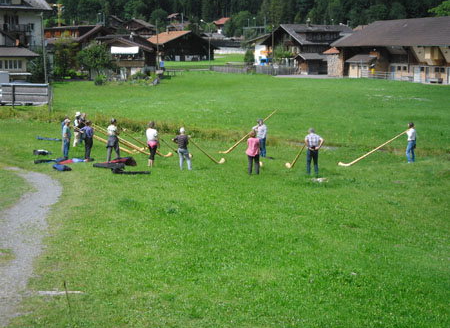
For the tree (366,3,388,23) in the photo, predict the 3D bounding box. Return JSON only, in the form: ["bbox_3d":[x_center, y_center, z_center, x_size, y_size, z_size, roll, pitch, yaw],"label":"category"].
[{"bbox_3d":[49.117,-47.829,310.000,7.000,8.000,6.800,0,7,0],"label":"tree"}]

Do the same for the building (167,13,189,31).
[{"bbox_3d":[-18.260,-54.203,370.000,8.200,7.000,8.500,-2,7,-17],"label":"building"}]

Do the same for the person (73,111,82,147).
[{"bbox_3d":[-7.386,-1.715,48.200,0.450,1.760,0.500,3,8,24],"label":"person"}]

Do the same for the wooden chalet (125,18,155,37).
[{"bbox_3d":[-26.494,-42.078,300.000,8.400,6.800,7.500,3,8,27],"label":"wooden chalet"}]

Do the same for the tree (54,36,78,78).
[{"bbox_3d":[-23.878,-15.931,145.000,3.600,6.200,3.600,0,7,0],"label":"tree"}]

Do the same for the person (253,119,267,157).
[{"bbox_3d":[1.556,-1.183,43.400,0.600,1.740,0.450,4,8,30],"label":"person"}]

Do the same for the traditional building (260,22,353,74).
[{"bbox_3d":[13.520,-18.320,154.000,13.000,8.300,10.200,-6,9,-38],"label":"traditional building"}]

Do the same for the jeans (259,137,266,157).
[{"bbox_3d":[1.699,-0.734,43.600,0.400,0.930,0.320,5,8,33],"label":"jeans"}]

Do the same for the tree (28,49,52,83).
[{"bbox_3d":[-23.578,-12.460,123.000,3.100,4.400,3.000,0,7,0],"label":"tree"}]

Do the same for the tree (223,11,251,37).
[{"bbox_3d":[4.361,-53.023,365.000,10.400,11.000,10.400,0,7,0],"label":"tree"}]

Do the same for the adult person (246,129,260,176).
[{"bbox_3d":[1.066,-0.408,36.000,0.470,1.630,0.330,0,7,7],"label":"adult person"}]

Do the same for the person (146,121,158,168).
[{"bbox_3d":[-2.734,-0.735,36.300,0.500,1.710,0.320,3,8,20],"label":"person"}]

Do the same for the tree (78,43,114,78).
[{"bbox_3d":[-18.164,-14.377,135.000,5.300,5.100,5.000,0,7,0],"label":"tree"}]

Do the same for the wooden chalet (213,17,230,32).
[{"bbox_3d":[-1.247,-57.243,400.000,8.500,7.200,8.500,2,7,14],"label":"wooden chalet"}]

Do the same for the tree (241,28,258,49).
[{"bbox_3d":[7.255,-36.884,285.000,5.400,7.000,5.400,0,7,0],"label":"tree"}]

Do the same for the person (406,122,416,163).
[{"bbox_3d":[7.654,-0.874,39.500,0.380,1.700,0.460,0,7,0],"label":"person"}]

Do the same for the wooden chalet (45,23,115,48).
[{"bbox_3d":[-23.294,-18.319,152.000,12.000,7.800,9.500,6,9,44],"label":"wooden chalet"}]

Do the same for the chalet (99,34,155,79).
[{"bbox_3d":[-15.093,-16.079,146.000,8.400,6.600,9.000,1,7,7],"label":"chalet"}]

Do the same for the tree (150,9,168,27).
[{"bbox_3d":[-22.354,-49.371,330.000,6.200,8.000,6.200,0,7,0],"label":"tree"}]

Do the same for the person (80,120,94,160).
[{"bbox_3d":[-5.814,-1.011,40.700,0.520,1.670,0.380,3,8,30],"label":"person"}]

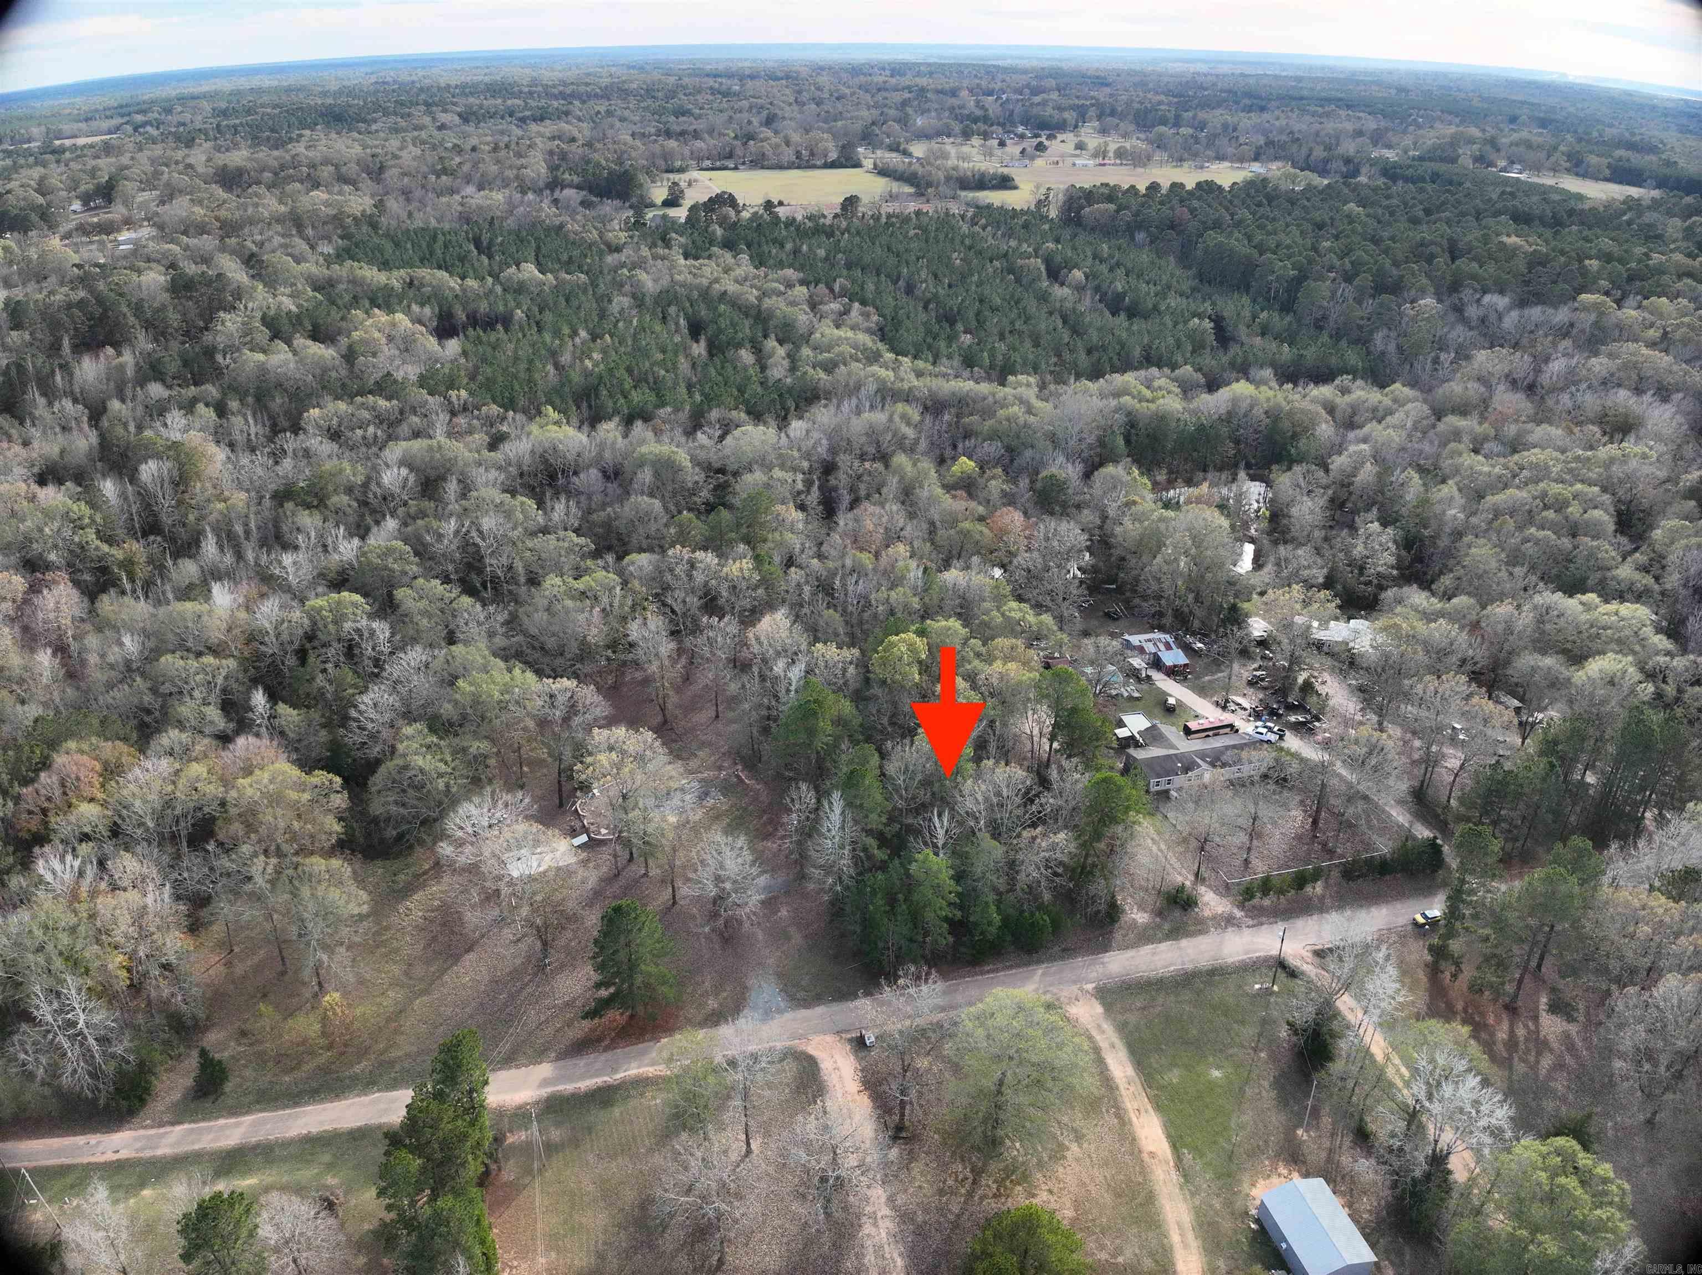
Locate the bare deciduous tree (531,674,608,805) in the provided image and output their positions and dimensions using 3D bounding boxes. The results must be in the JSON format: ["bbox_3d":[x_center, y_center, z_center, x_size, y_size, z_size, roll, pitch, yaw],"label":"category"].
[{"bbox_3d":[-46.005,18.551,196.656,12.925,23.800,12.925,0,27,0],"label":"bare deciduous tree"}]

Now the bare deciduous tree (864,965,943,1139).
[{"bbox_3d":[6.027,48.526,136.930,9.300,24.500,9.300,0,27,0],"label":"bare deciduous tree"}]

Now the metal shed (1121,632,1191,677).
[{"bbox_3d":[64.492,3.530,247.742,9.897,4.000,12.104,-7,28,-13],"label":"metal shed"}]

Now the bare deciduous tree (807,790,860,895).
[{"bbox_3d":[-2.325,31.346,175.827,8.200,19.500,8.200,0,27,0],"label":"bare deciduous tree"}]

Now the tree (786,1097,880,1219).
[{"bbox_3d":[-1.940,57.517,128.742,10.349,16.300,10.349,0,27,0],"label":"tree"}]

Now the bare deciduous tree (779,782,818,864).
[{"bbox_3d":[-8.369,29.368,183.505,6.200,16.000,6.200,0,27,0],"label":"bare deciduous tree"}]

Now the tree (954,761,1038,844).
[{"bbox_3d":[22.147,28.538,181.970,12.800,19.400,12.800,0,27,0],"label":"tree"}]

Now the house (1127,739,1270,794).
[{"bbox_3d":[61.855,21.874,210.797,23.087,5.000,10.286,-7,28,-13],"label":"house"}]

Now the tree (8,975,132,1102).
[{"bbox_3d":[-93.621,49.318,142.498,12.000,18.000,12.000,0,27,0],"label":"tree"}]

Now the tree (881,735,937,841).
[{"bbox_3d":[9.126,25.726,186.257,8.918,20.500,8.918,0,27,0],"label":"tree"}]

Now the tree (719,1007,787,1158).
[{"bbox_3d":[-11.070,51.278,134.679,7.629,22.000,7.629,0,27,0],"label":"tree"}]

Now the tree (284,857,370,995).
[{"bbox_3d":[-70.462,39.319,157.579,10.000,22.000,10.000,0,27,0],"label":"tree"}]

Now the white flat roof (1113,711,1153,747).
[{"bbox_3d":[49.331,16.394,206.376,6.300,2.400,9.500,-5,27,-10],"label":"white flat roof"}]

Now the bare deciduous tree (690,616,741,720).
[{"bbox_3d":[-25.545,6.311,222.899,9.400,21.000,9.400,0,27,0],"label":"bare deciduous tree"}]

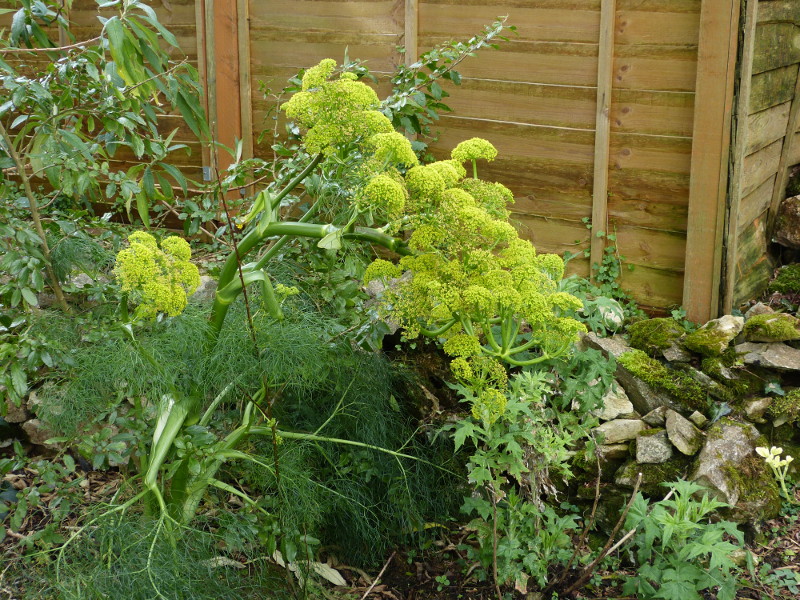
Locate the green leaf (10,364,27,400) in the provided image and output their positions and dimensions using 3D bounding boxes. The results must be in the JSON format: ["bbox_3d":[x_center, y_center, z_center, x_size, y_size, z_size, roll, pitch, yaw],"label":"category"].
[{"bbox_3d":[-1.009,0.213,3.300,0.040,0.100,0.030,-17,17,-17],"label":"green leaf"}]

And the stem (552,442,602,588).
[{"bbox_3d":[0.380,0.461,2.670,0.105,0.325,0.080,2,17,8],"label":"stem"}]

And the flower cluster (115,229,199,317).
[{"bbox_3d":[-0.544,-0.057,2.800,0.190,0.190,0.170,-3,17,-11],"label":"flower cluster"}]

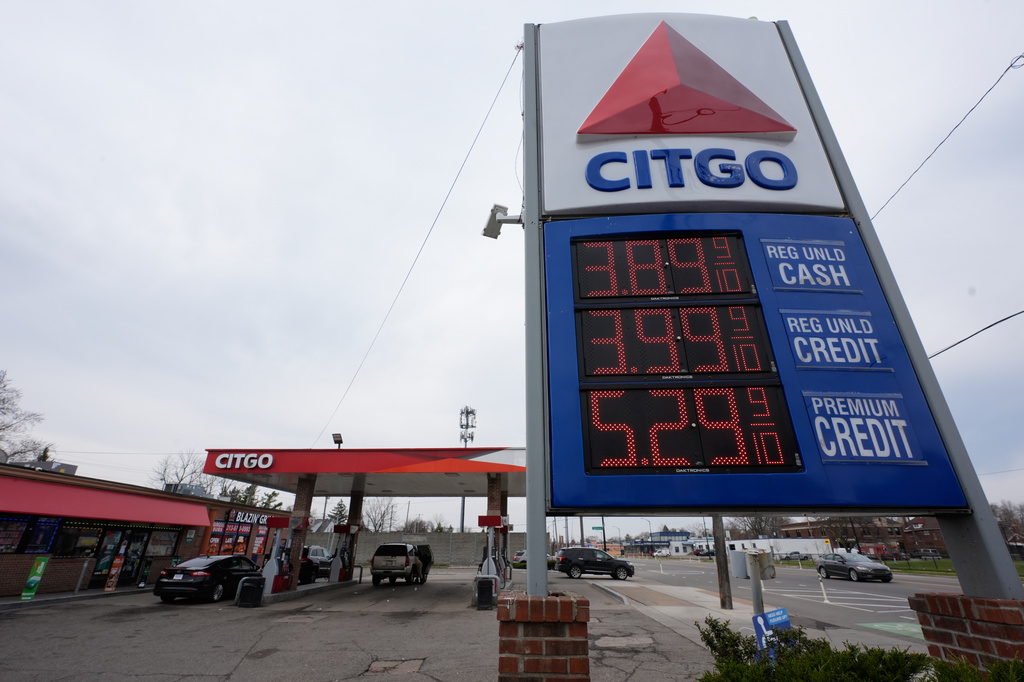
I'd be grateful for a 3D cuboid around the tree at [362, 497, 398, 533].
[{"bbox_3d":[-21.765,29.986,74.215,6.800,10.800,6.800,7,-26,-14],"label":"tree"}]

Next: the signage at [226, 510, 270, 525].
[{"bbox_3d":[-16.643,11.334,29.199,0.150,0.650,5.500,0,-25,1],"label":"signage"}]

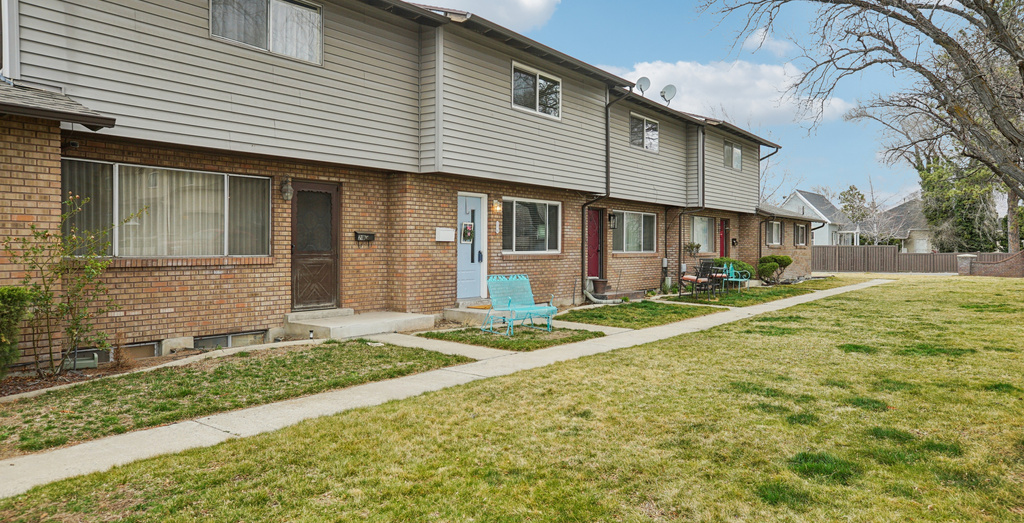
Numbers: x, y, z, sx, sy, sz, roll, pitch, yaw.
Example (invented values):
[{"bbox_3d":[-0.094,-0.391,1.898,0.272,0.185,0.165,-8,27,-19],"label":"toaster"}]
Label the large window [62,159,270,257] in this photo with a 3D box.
[{"bbox_3d":[-4.531,-0.641,9.524,0.100,1.184,2.955,1,1,36],"label":"large window"}]

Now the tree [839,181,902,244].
[{"bbox_3d":[30.236,-3.173,60.078,5.200,7.322,5.400,1,2,36],"label":"tree"}]

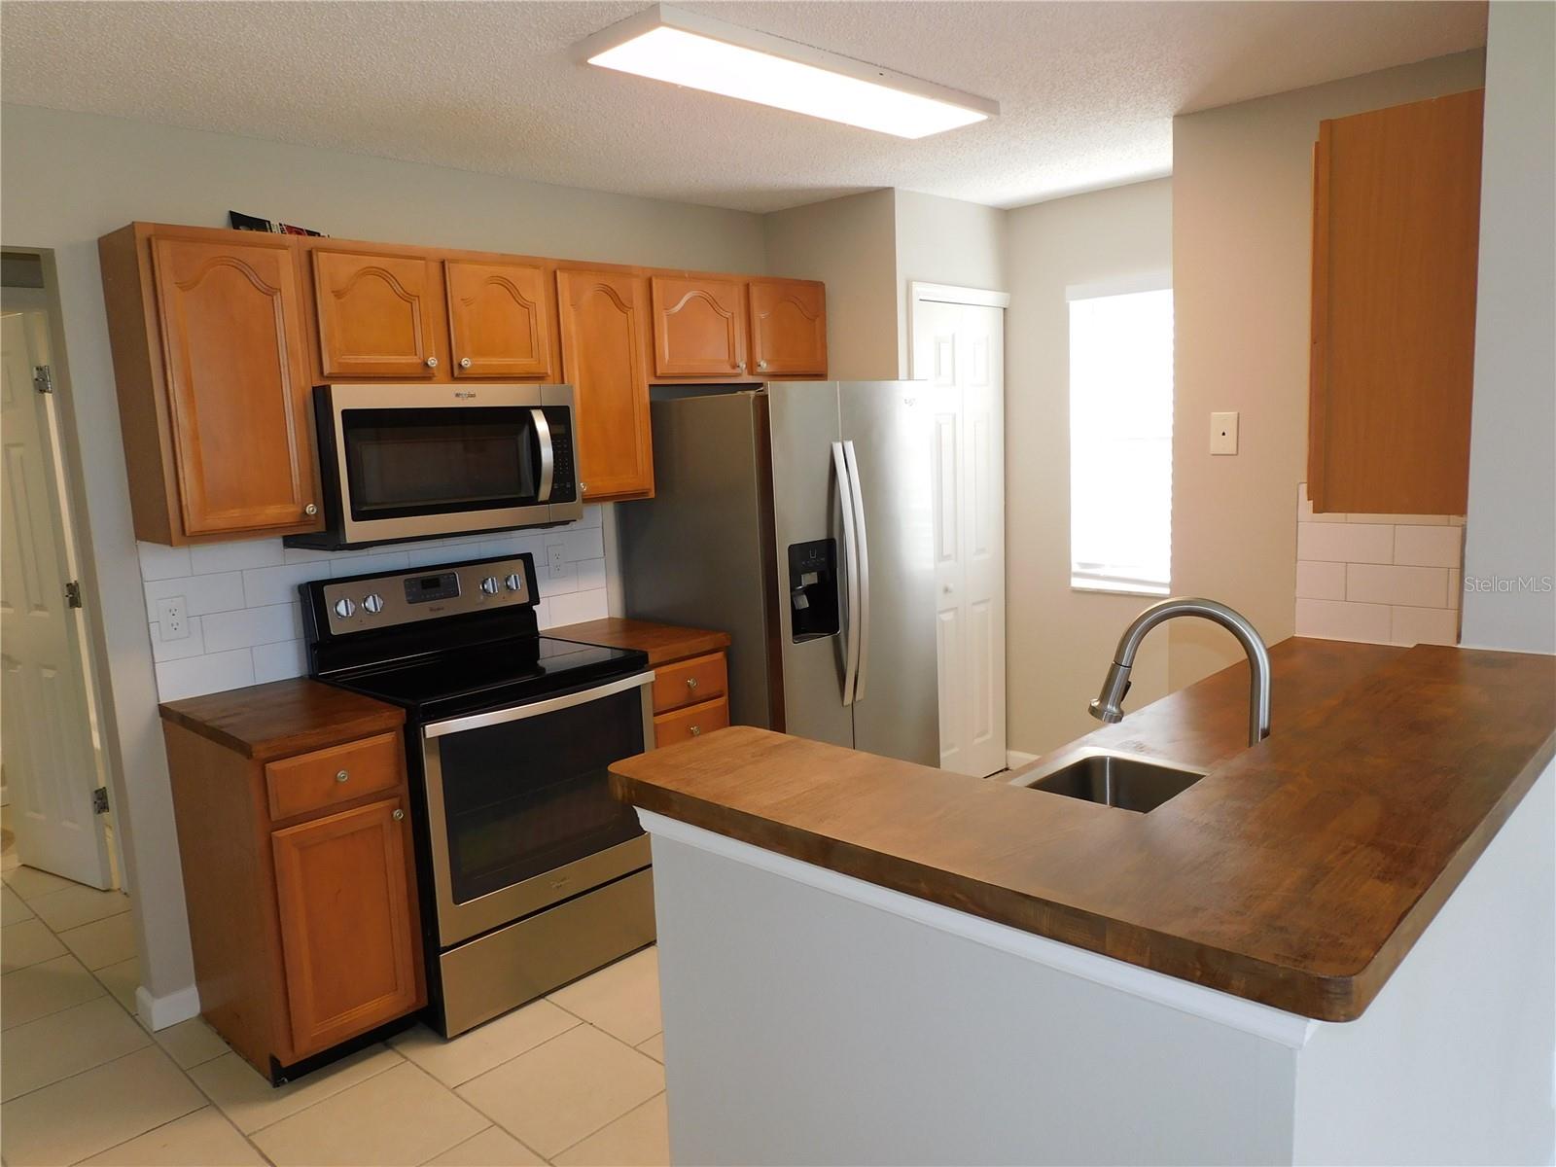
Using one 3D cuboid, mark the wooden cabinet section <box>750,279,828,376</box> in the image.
[{"bbox_3d":[-0.055,-0.968,4.207,0.310,0.358,0.432,6,12,44],"label":"wooden cabinet section"}]

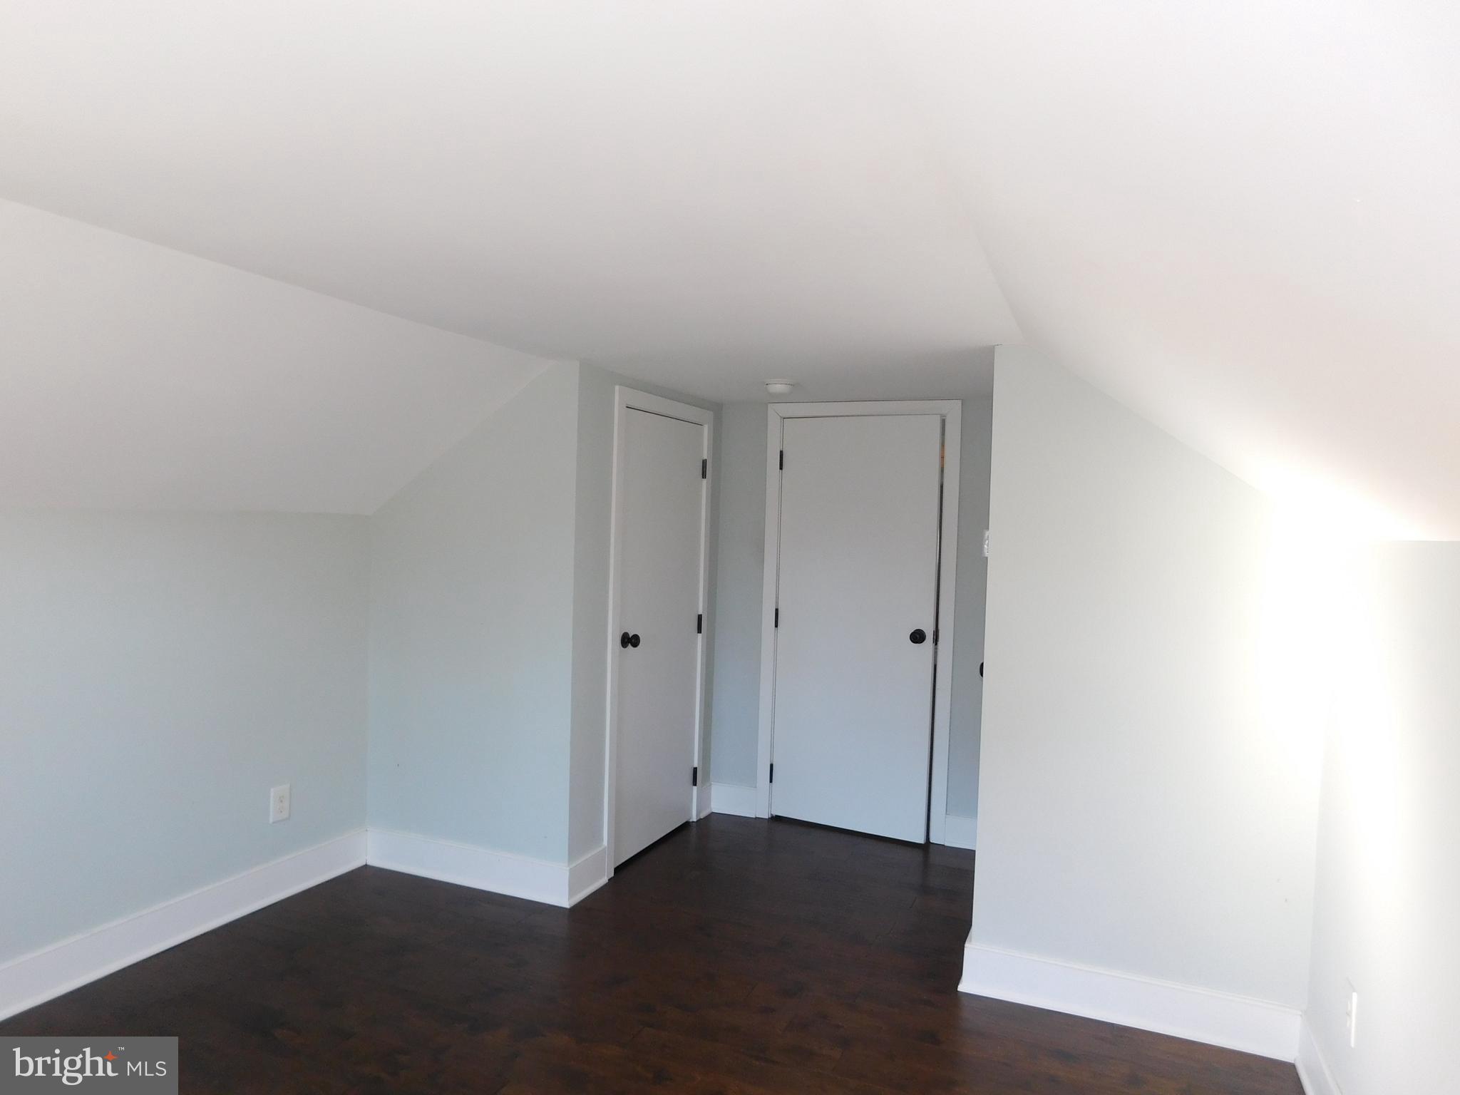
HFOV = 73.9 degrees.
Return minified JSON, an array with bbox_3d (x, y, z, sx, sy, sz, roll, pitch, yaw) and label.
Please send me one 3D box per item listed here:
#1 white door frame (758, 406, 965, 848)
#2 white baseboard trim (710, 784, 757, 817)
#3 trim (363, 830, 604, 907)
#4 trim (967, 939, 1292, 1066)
[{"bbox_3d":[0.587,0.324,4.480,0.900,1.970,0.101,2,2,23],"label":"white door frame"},{"bbox_3d":[0.024,1.216,4.677,0.221,0.143,0.025,2,2,23],"label":"white baseboard trim"},{"bbox_3d":[-0.964,1.218,3.842,0.958,0.144,0.292,2,2,23],"label":"trim"},{"bbox_3d":[1.124,1.309,2.818,0.905,0.142,0.025,2,2,23],"label":"trim"}]

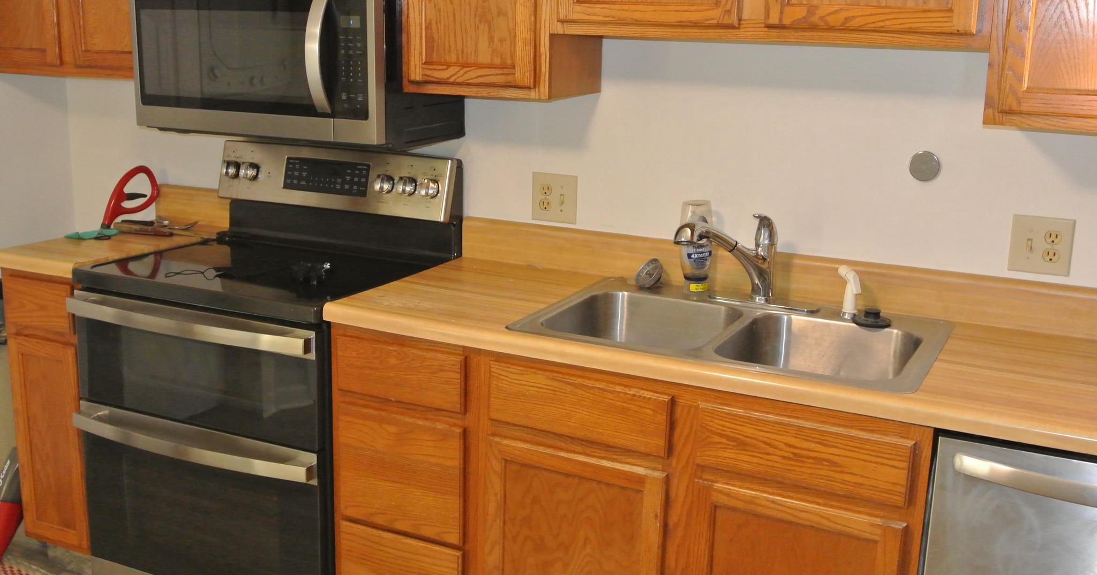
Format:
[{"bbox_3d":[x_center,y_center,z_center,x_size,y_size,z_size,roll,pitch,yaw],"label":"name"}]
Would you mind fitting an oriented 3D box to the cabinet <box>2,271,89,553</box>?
[{"bbox_3d":[-1.170,0.283,3.393,0.300,0.785,0.605,8,15,26],"label":"cabinet"}]

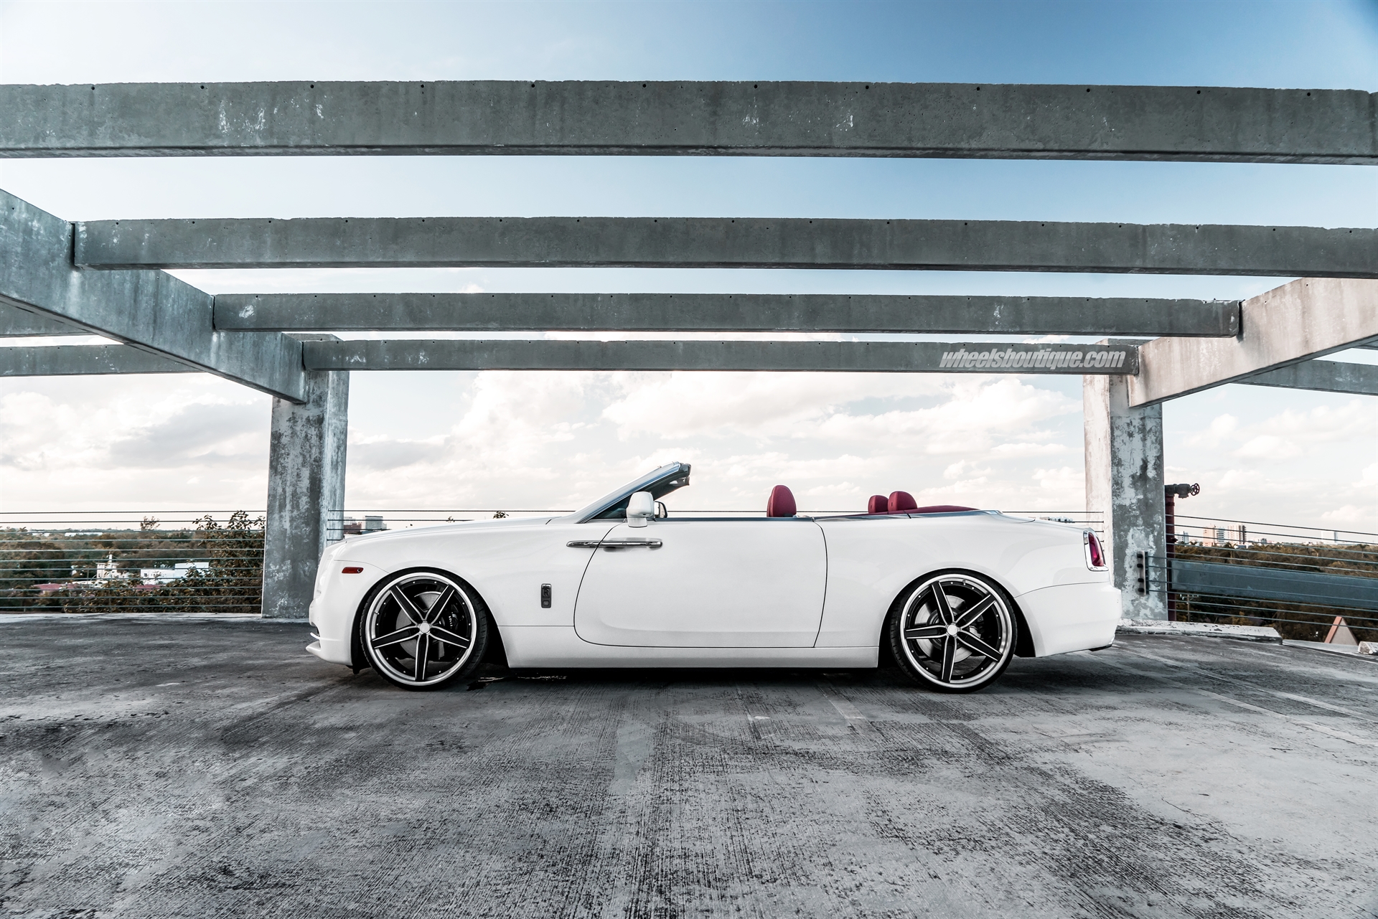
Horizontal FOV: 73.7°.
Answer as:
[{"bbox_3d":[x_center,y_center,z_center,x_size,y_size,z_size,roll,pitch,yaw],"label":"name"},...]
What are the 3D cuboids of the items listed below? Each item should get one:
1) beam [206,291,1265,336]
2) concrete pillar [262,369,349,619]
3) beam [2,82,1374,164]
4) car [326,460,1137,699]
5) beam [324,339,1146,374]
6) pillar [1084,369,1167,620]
[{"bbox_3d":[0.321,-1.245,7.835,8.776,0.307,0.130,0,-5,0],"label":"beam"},{"bbox_3d":[-4.163,0.198,9.977,0.590,3.020,0.610,0,-5,0],"label":"concrete pillar"},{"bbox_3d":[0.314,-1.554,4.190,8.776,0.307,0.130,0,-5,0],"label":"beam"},{"bbox_3d":[0.161,0.741,6.299,5.290,1.410,1.990,0,-5,0],"label":"car"},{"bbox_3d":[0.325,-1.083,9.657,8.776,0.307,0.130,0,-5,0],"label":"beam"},{"bbox_3d":[4.772,0.239,9.956,0.590,3.020,0.610,0,-5,0],"label":"pillar"}]

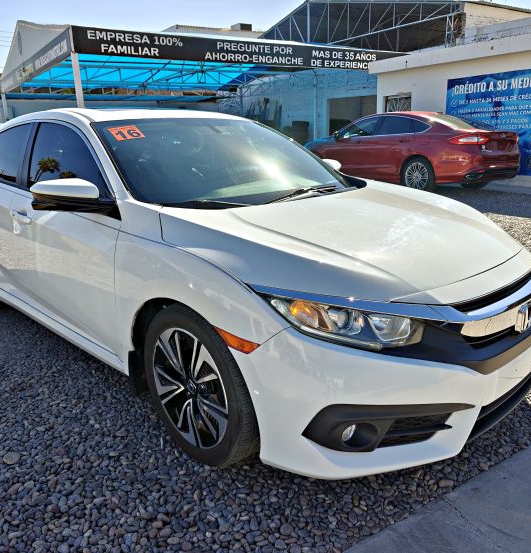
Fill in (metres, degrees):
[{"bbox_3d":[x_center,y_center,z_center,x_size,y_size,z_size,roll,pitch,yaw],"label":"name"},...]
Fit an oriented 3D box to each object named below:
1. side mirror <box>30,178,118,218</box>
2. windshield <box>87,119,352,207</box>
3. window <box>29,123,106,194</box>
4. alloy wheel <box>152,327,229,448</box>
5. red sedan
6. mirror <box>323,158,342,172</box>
[{"bbox_3d":[-0.824,-0.329,2.035,0.240,0.170,0.230,14,21,43],"label":"side mirror"},{"bbox_3d":[-0.159,-0.649,2.641,1.480,0.120,0.970,-16,49,-43],"label":"windshield"},{"bbox_3d":[-0.959,-0.598,2.421,1.060,0.390,0.050,14,-4,43],"label":"window"},{"bbox_3d":[-0.228,0.402,1.882,0.455,0.455,0.180,14,21,43],"label":"alloy wheel"},{"bbox_3d":[2.624,-2.573,9.994,1.880,1.475,4.870,-11,18,-31],"label":"red sedan"},{"bbox_3d":[0.497,-0.709,3.332,0.240,0.170,0.230,14,21,43],"label":"mirror"}]

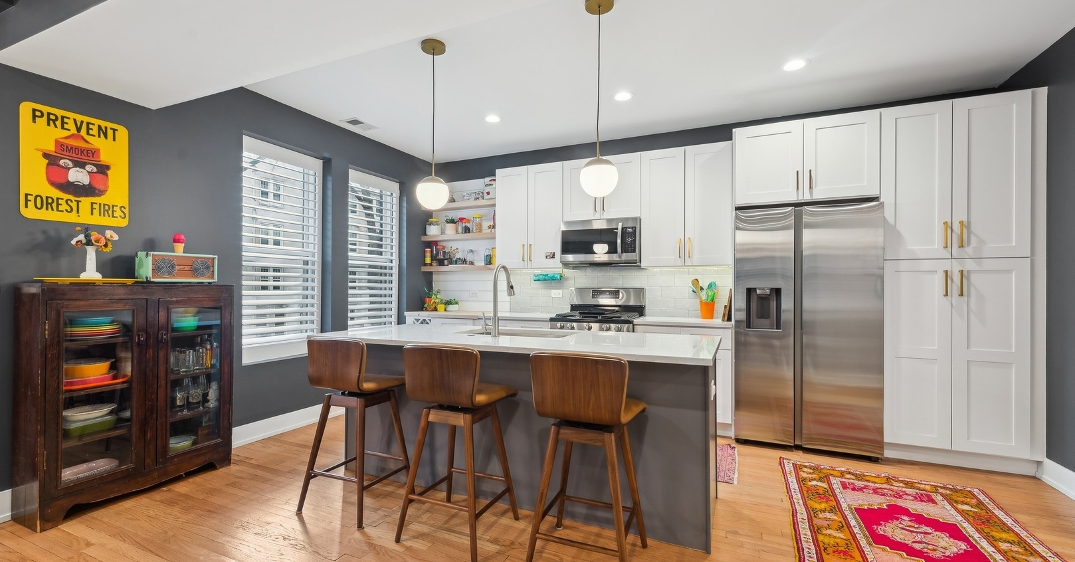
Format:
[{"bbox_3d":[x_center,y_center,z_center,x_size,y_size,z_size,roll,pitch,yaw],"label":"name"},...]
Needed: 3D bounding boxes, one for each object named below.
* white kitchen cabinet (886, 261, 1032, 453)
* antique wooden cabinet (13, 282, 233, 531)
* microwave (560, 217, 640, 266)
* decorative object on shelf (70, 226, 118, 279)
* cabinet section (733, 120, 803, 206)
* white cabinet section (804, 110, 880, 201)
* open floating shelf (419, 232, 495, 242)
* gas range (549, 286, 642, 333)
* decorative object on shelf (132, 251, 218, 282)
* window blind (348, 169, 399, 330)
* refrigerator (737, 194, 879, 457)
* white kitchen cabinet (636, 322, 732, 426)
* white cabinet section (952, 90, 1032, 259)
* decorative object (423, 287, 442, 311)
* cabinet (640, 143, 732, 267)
[{"bbox_3d":[2.868,0.489,3.239,0.767,1.270,0.631,0,0,24],"label":"white kitchen cabinet"},{"bbox_3d":[-2.382,0.630,2.675,0.291,1.214,0.922,0,0,24],"label":"antique wooden cabinet"},{"bbox_3d":[0.652,-0.368,4.362,0.763,0.419,0.411,0,0,24],"label":"microwave"},{"bbox_3d":[-2.452,-0.154,2.490,0.155,0.288,0.175,0,-1,24],"label":"decorative object on shelf"},{"bbox_3d":[1.866,-0.885,3.645,0.459,0.585,0.594,0,0,25],"label":"cabinet section"},{"bbox_3d":[2.280,-0.885,3.450,0.457,0.585,0.594,0,0,25],"label":"white cabinet section"},{"bbox_3d":[-0.836,-0.495,5.169,1.057,0.051,0.230,0,-1,24],"label":"open floating shelf"},{"bbox_3d":[0.594,0.658,4.232,0.763,1.180,0.700,0,-1,24],"label":"gas range"},{"bbox_3d":[-2.286,-0.075,2.854,0.170,0.188,0.373,0,-1,24],"label":"decorative object on shelf"},{"bbox_3d":[-1.765,-0.276,4.721,0.070,1.657,0.805,0,-1,24],"label":"window blind"},{"bbox_3d":[2.064,0.355,3.525,0.909,1.776,0.711,0,0,24],"label":"refrigerator"},{"bbox_3d":[1.322,0.788,3.953,0.760,0.845,0.630,0,-1,24],"label":"white kitchen cabinet"},{"bbox_3d":[3.002,-0.661,3.110,0.374,1.030,0.594,0,0,25],"label":"white cabinet section"},{"bbox_3d":[-1.197,0.207,5.087,0.200,0.271,0.200,0,-1,24],"label":"decorative object"},{"bbox_3d":[1.373,-0.653,4.122,0.766,1.056,0.320,0,-1,24],"label":"cabinet"}]

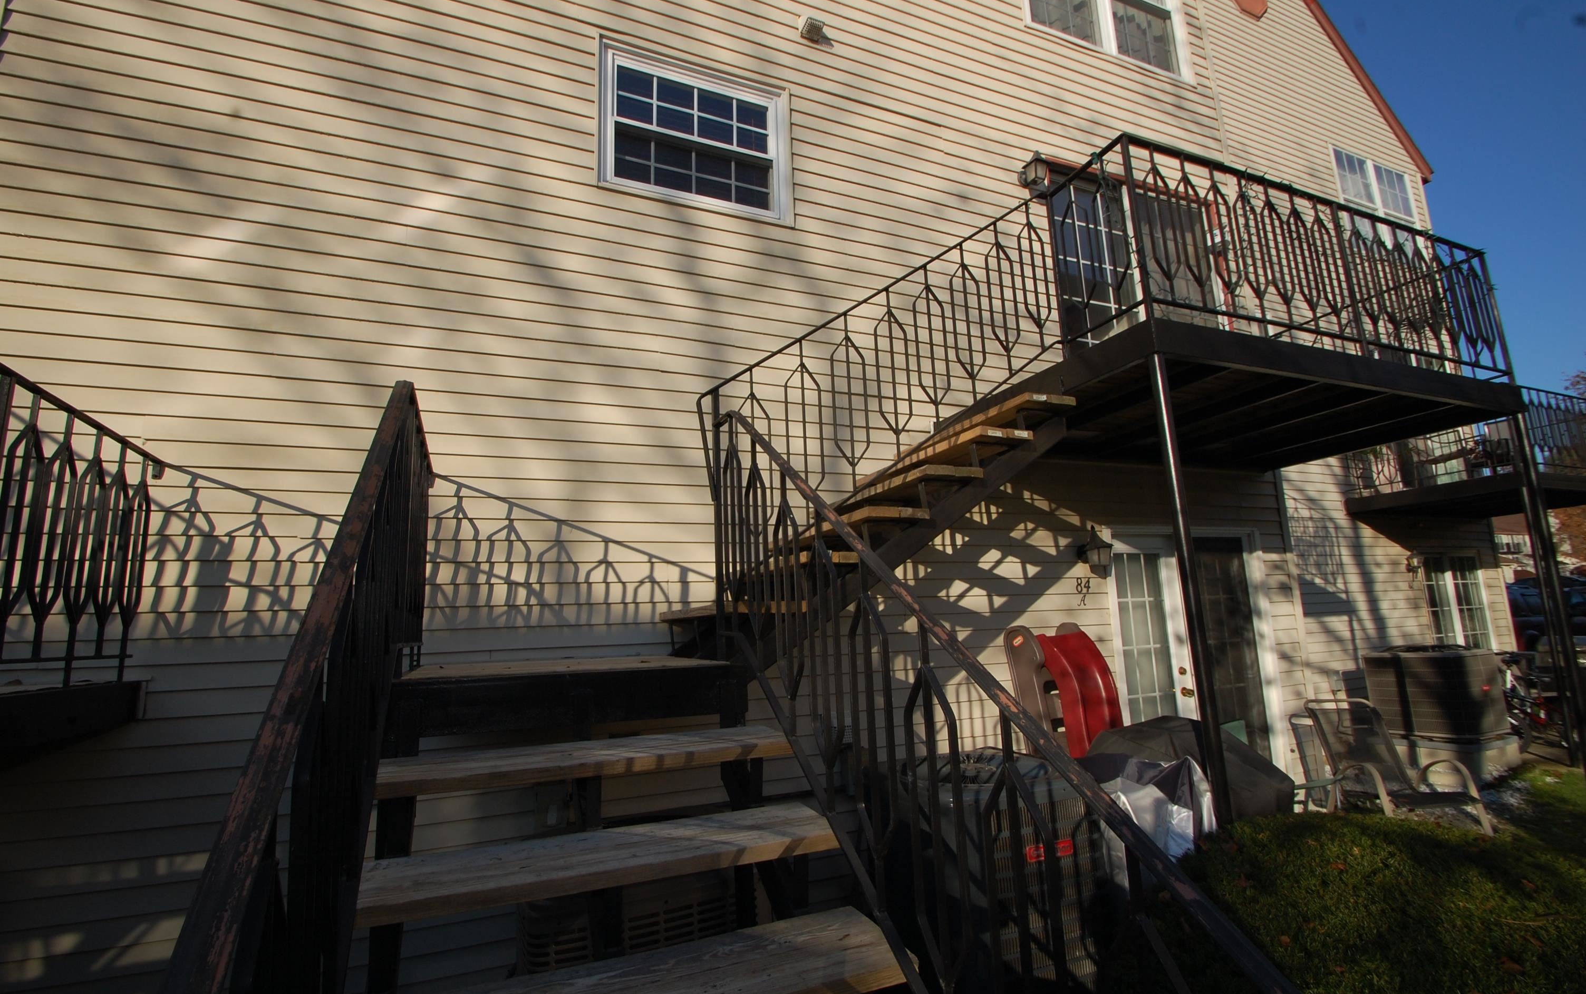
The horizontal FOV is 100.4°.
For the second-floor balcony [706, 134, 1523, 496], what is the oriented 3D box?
[{"bbox_3d":[1.861,-0.558,3.745,5.000,1.950,1.430,2,-11,-22],"label":"second-floor balcony"}]

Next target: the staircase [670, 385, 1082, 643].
[{"bbox_3d":[0.402,0.131,3.273,1.870,1.180,0.960,2,-11,-22],"label":"staircase"}]

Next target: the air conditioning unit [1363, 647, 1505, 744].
[{"bbox_3d":[6.328,1.864,6.521,0.770,0.780,0.770,3,-11,-29],"label":"air conditioning unit"}]

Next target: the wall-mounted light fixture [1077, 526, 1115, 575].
[{"bbox_3d":[1.988,0.354,4.320,0.175,0.330,0.220,2,-11,-22],"label":"wall-mounted light fixture"}]

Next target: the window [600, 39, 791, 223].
[{"bbox_3d":[-0.533,-2.129,3.871,1.140,0.930,0.110,2,-11,-22],"label":"window"}]

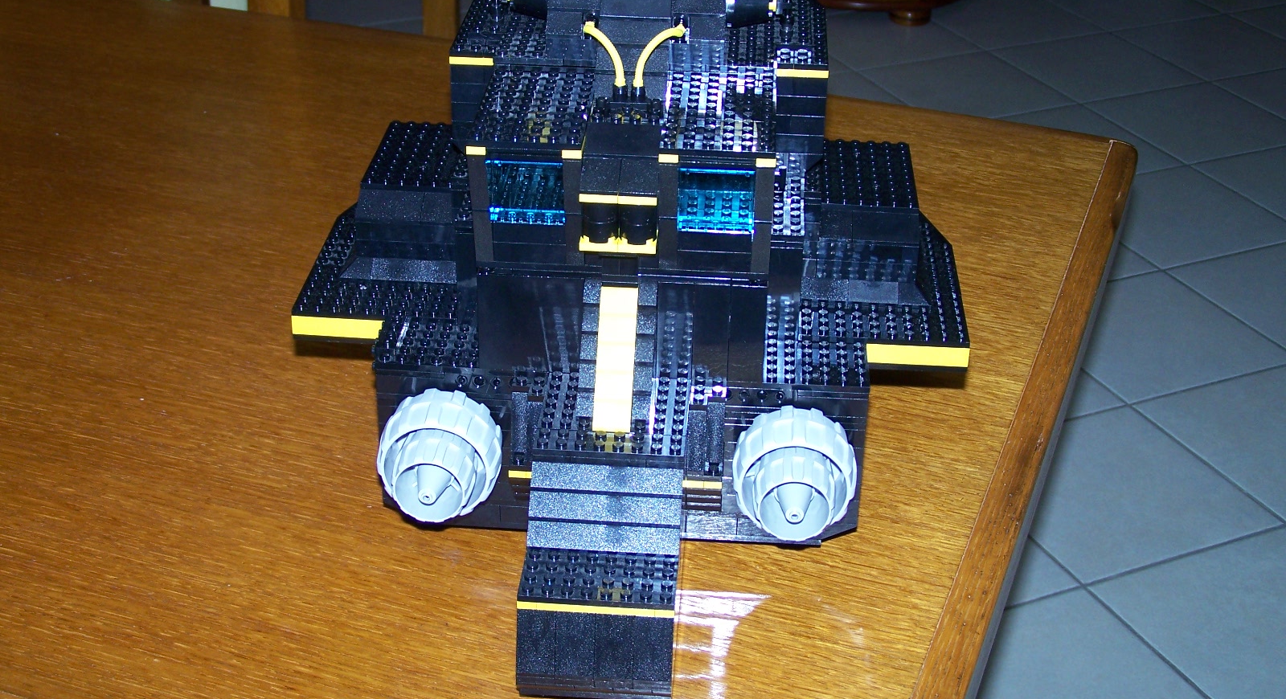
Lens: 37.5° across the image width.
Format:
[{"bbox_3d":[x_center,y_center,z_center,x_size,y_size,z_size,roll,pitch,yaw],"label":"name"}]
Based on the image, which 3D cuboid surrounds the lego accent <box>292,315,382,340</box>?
[{"bbox_3d":[-0.143,-0.012,0.904,0.048,0.010,0.008,3,29,3],"label":"lego accent"}]

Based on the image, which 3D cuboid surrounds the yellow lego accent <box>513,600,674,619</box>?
[{"bbox_3d":[-0.019,0.104,0.770,0.064,0.003,0.008,3,29,3],"label":"yellow lego accent"}]

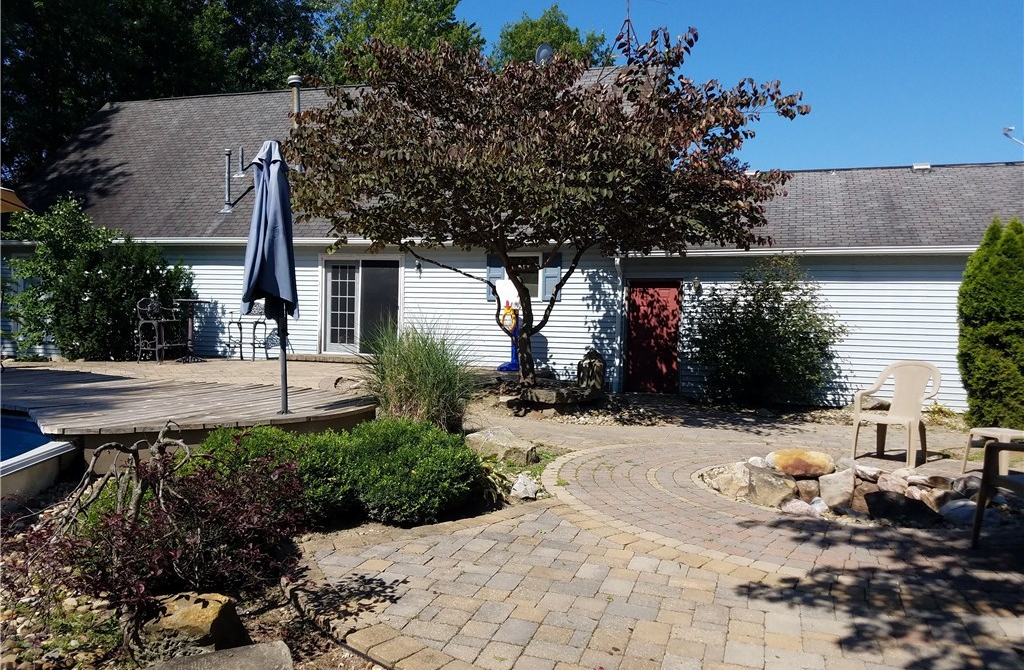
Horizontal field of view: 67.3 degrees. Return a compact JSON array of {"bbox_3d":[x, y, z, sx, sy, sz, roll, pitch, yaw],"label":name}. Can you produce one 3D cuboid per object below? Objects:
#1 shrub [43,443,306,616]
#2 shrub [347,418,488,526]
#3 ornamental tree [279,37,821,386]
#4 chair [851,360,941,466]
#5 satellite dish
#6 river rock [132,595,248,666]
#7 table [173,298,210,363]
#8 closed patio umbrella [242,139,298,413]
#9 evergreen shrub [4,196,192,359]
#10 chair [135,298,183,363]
[{"bbox_3d":[-1.602,0.832,3.650,1.220,0.640,1.000,1,1,0],"label":"shrub"},{"bbox_3d":[-0.627,0.831,5.100,0.950,0.580,0.950,1,1,0],"label":"shrub"},{"bbox_3d":[0.485,-1.632,10.500,6.700,4.800,5.600,2,1,17],"label":"ornamental tree"},{"bbox_3d":[3.550,0.728,7.100,0.600,0.900,0.600,1,1,-41],"label":"chair"},{"bbox_3d":[0.803,-6.897,19.000,0.520,0.580,0.350,1,1,-9],"label":"satellite dish"},{"bbox_3d":[-1.221,1.093,2.930,0.420,0.180,0.300,1,1,-6],"label":"river rock"},{"bbox_3d":[-6.042,-0.063,14.500,0.700,1.170,0.700,2,1,17],"label":"table"},{"bbox_3d":[-2.248,-0.563,7.220,0.500,2.520,0.480,-3,1,-18],"label":"closed patio umbrella"},{"bbox_3d":[-8.441,-1.200,15.700,3.700,3.300,2.600,2,1,17],"label":"evergreen shrub"},{"bbox_3d":[-6.481,-0.067,14.100,0.580,1.150,0.560,2,1,22],"label":"chair"}]

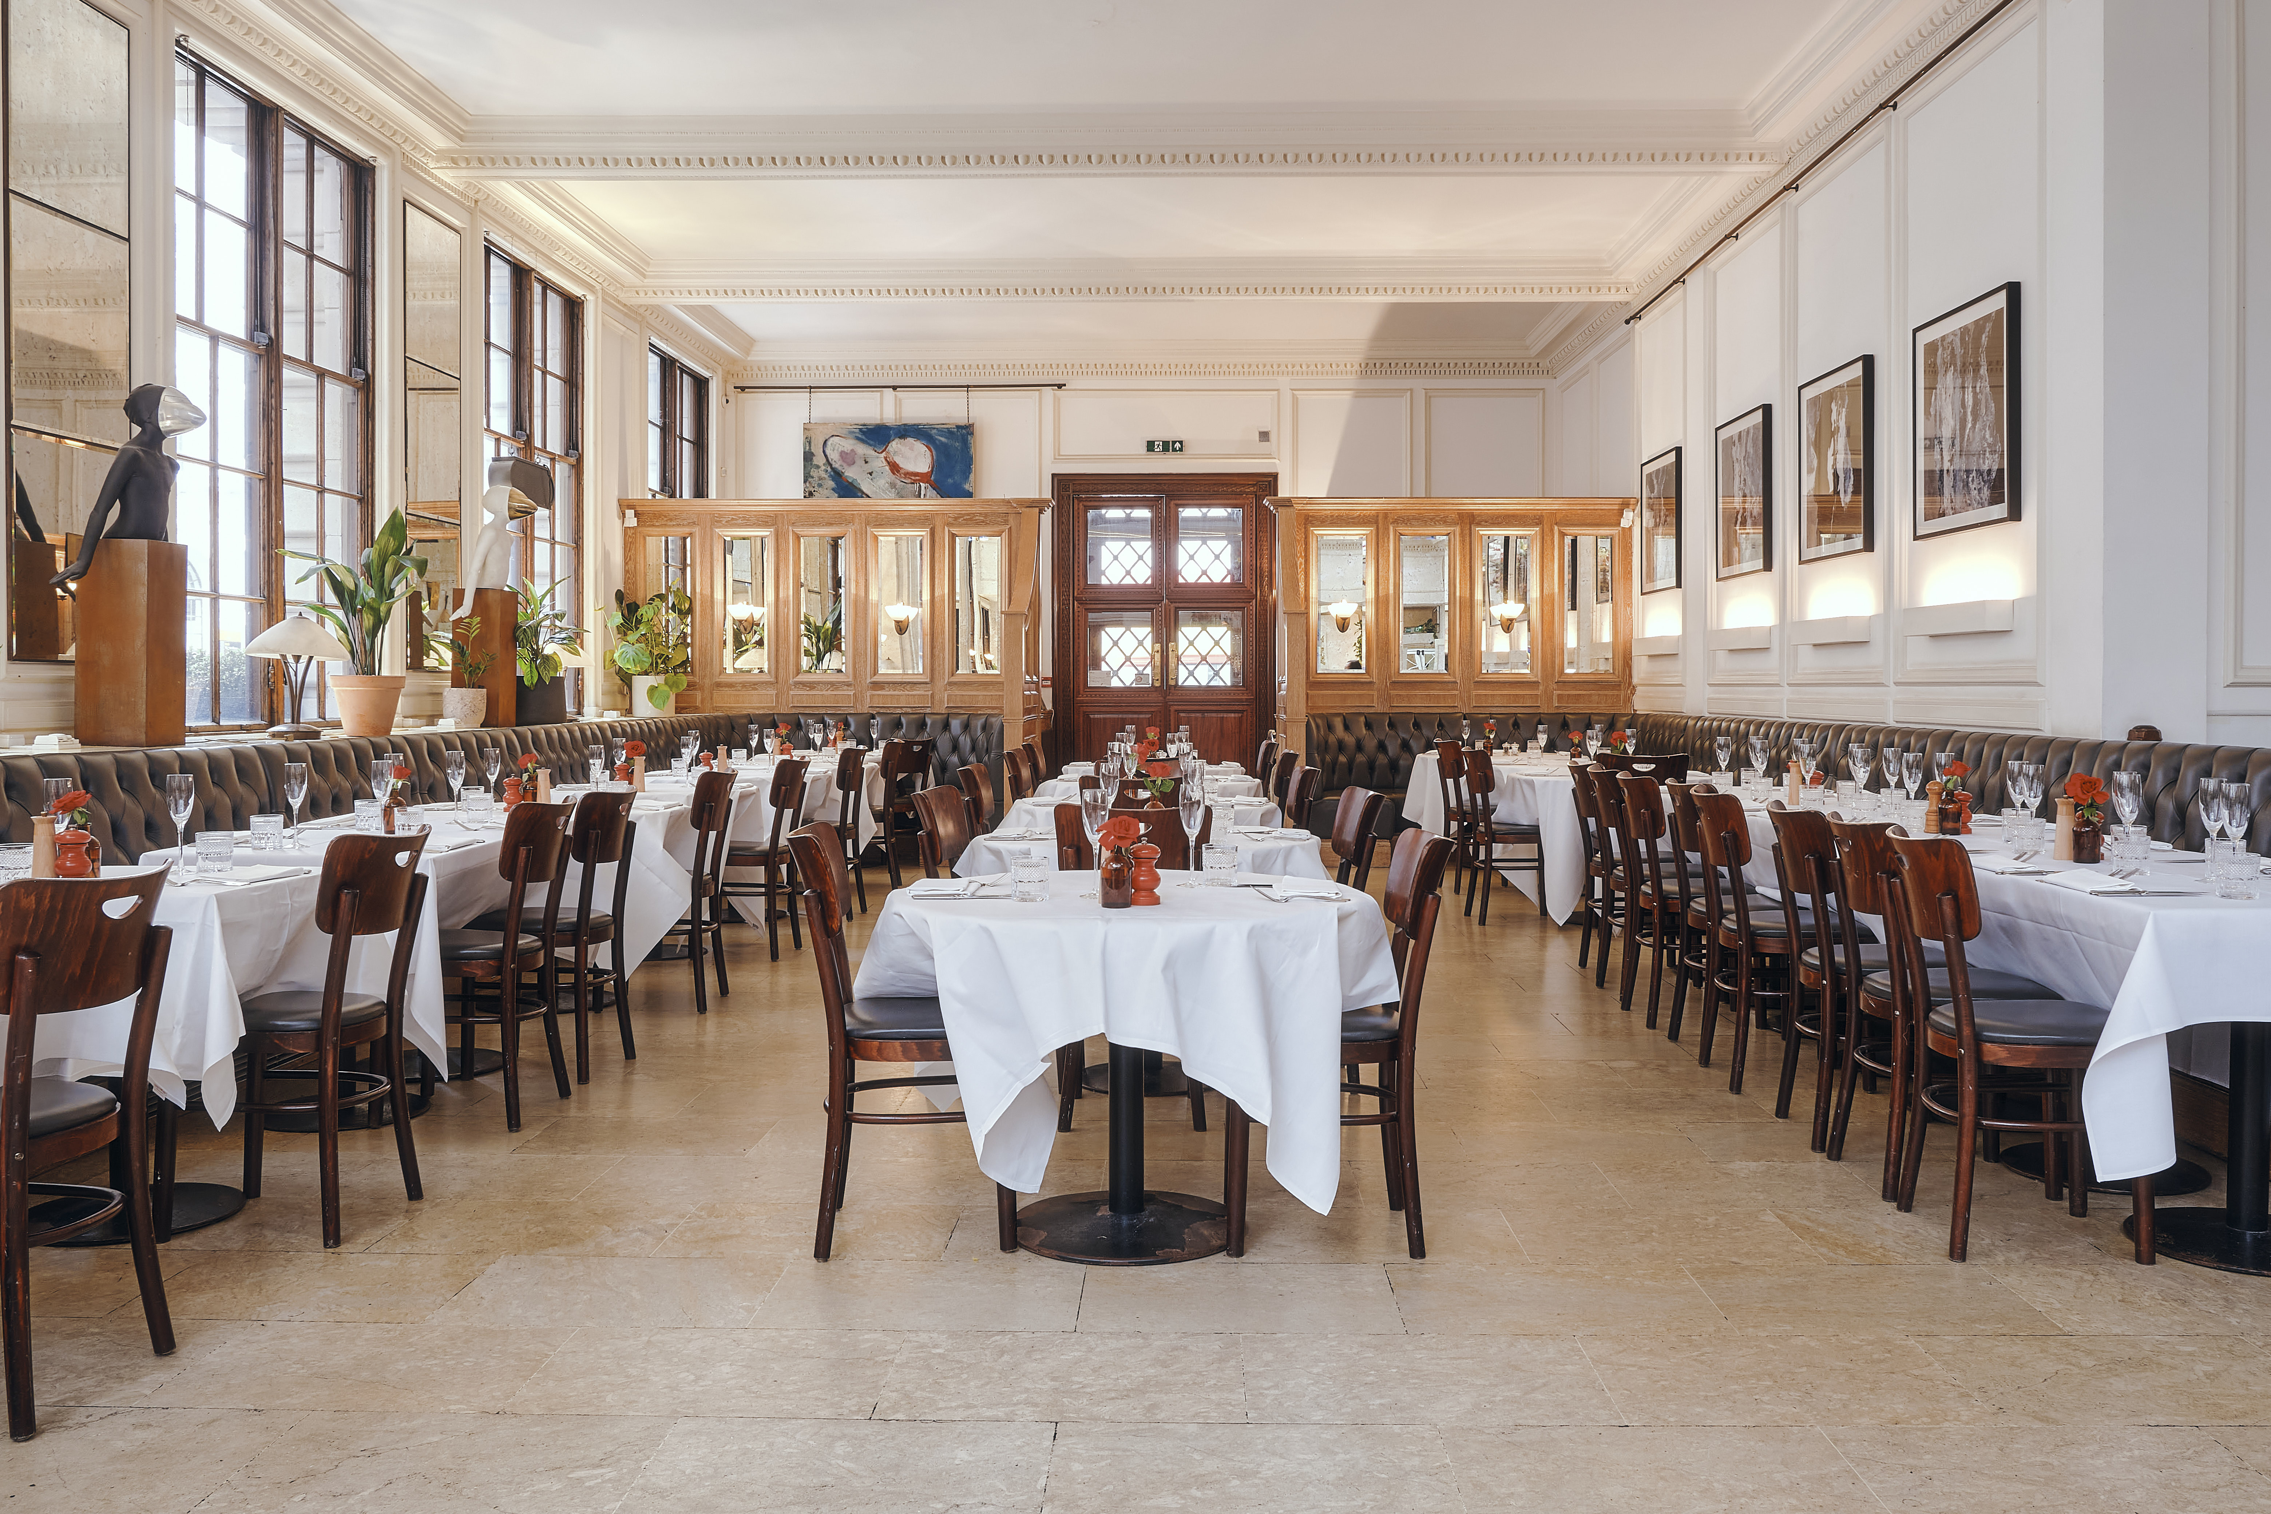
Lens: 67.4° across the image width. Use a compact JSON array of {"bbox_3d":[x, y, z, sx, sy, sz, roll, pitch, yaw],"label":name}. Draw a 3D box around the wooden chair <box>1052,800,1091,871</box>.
[{"bbox_3d":[0.008,0.552,4.740,0.430,0.865,0.480,0,2,2],"label":"wooden chair"}]

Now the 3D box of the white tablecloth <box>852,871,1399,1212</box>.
[{"bbox_3d":[-0.028,0.588,3.750,1.180,0.570,1.100,0,2,0],"label":"white tablecloth"}]

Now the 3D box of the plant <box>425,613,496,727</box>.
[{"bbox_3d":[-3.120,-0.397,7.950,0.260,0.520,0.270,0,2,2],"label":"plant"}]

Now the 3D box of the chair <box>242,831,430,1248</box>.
[{"bbox_3d":[-1.890,0.601,3.850,0.500,0.885,0.430,0,2,6],"label":"chair"}]

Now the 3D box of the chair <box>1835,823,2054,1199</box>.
[{"bbox_3d":[1.968,0.588,4.160,0.475,0.880,0.415,0,2,-1],"label":"chair"}]

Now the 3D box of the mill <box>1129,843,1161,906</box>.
[{"bbox_3d":[0.020,0.242,3.600,0.064,0.135,0.064,0,2,0],"label":"mill"}]

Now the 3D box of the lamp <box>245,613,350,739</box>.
[{"bbox_3d":[-2.926,-0.282,5.950,0.340,0.438,0.340,0,1,0],"label":"lamp"}]

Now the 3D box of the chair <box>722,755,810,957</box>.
[{"bbox_3d":[-1.718,0.438,7.480,0.480,0.865,0.430,0,2,8],"label":"chair"}]

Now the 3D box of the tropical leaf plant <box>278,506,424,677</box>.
[{"bbox_3d":[-3.190,-0.677,6.950,0.480,0.680,0.500,0,2,2],"label":"tropical leaf plant"}]

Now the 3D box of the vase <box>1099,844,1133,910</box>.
[{"bbox_3d":[-0.040,0.258,3.675,0.068,0.135,0.068,0,2,2],"label":"vase"}]

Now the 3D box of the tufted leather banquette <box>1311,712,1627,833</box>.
[{"bbox_3d":[2.290,0.159,11.600,2.250,0.900,0.650,0,2,0],"label":"tufted leather banquette"}]

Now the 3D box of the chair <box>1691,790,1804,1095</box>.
[{"bbox_3d":[1.977,0.541,5.240,0.500,0.885,0.430,0,2,3],"label":"chair"}]

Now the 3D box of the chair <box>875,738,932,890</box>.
[{"bbox_3d":[-1.586,0.329,10.150,0.500,0.885,0.430,0,2,3],"label":"chair"}]

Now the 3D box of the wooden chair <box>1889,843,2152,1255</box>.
[{"bbox_3d":[1.890,0.595,3.655,0.460,0.860,0.425,0,2,5],"label":"wooden chair"}]

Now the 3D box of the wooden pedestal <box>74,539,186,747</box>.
[{"bbox_3d":[-3.285,-0.367,5.575,0.225,0.660,0.215,0,2,2],"label":"wooden pedestal"}]

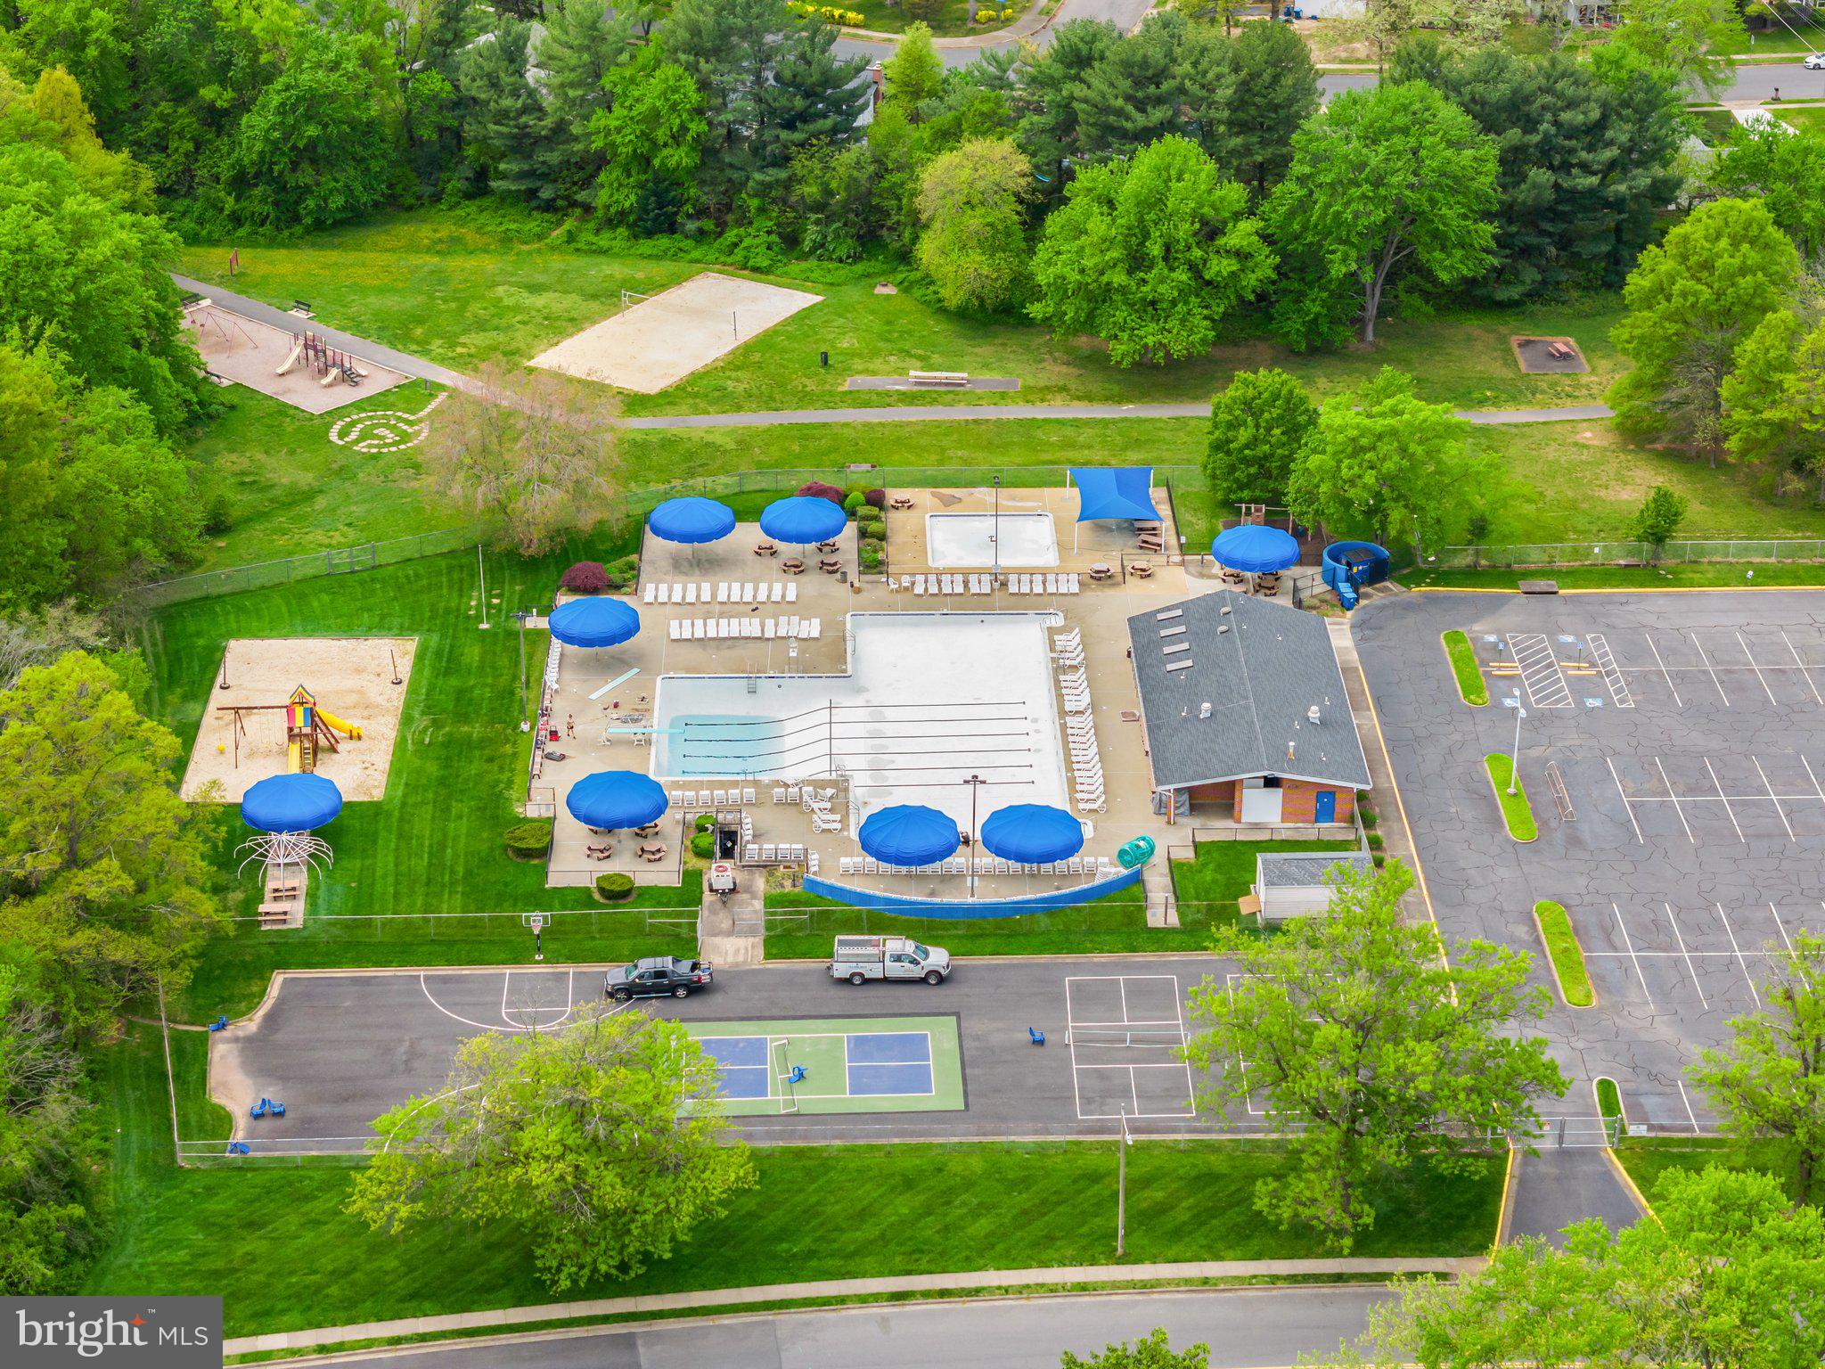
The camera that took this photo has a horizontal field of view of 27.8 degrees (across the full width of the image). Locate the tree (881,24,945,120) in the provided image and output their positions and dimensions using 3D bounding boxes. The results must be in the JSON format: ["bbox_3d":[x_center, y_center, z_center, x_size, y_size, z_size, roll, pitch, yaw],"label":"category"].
[{"bbox_3d":[0.066,-54.571,335.266,5.600,10.500,5.600,0,27,0],"label":"tree"}]

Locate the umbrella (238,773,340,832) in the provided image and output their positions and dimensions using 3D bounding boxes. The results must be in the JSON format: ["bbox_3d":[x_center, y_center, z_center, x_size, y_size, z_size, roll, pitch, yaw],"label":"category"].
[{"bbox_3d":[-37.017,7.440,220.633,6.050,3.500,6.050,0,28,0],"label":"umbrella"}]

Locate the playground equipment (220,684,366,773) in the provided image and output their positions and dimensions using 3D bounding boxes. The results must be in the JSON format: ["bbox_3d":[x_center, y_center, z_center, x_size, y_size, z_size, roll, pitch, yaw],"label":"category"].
[{"bbox_3d":[-38.931,2.680,229.788,8.900,4.700,6.200,-1,27,-1],"label":"playground equipment"}]

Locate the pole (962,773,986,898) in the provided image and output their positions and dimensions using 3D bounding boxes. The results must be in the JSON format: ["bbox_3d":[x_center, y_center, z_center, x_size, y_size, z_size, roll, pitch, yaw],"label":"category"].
[{"bbox_3d":[3.520,8.889,214.461,1.400,8.250,0.700,0,28,0],"label":"pole"}]

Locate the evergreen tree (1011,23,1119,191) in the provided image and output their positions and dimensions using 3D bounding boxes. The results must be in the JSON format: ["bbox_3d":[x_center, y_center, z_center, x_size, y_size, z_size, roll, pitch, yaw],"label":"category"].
[{"bbox_3d":[13.421,-49.092,316.027,9.400,17.000,9.400,0,28,0],"label":"evergreen tree"}]

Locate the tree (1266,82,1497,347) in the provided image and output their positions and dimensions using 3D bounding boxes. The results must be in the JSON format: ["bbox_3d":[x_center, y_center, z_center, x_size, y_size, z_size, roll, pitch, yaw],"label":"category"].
[{"bbox_3d":[36.937,-36.440,289.099,17.600,20.300,17.000,0,27,0],"label":"tree"}]

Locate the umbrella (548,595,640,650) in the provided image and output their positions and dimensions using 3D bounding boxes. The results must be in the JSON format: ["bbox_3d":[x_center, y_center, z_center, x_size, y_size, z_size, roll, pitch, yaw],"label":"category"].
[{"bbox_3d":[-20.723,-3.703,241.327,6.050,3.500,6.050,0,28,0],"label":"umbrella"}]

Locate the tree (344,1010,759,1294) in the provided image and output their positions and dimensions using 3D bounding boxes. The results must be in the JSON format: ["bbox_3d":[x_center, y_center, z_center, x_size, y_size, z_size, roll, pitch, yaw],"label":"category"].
[{"bbox_3d":[-18.071,23.085,183.456,20.000,12.700,18.500,0,28,0],"label":"tree"}]

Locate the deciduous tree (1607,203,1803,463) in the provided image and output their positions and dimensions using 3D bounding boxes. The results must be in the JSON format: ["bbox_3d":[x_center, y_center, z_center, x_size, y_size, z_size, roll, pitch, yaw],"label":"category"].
[{"bbox_3d":[56.900,-25.670,266.480,13.400,19.390,13.400,0,28,0],"label":"deciduous tree"}]

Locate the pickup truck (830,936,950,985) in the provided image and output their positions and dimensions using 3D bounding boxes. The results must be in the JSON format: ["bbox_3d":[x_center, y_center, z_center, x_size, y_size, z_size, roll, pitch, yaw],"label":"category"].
[{"bbox_3d":[-1.206,15.496,207.555,6.750,2.150,2.100,-1,27,-1],"label":"pickup truck"}]

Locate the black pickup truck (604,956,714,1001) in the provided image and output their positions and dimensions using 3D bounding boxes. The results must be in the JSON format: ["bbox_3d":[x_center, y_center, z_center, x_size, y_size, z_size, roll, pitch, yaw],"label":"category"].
[{"bbox_3d":[-14.255,16.442,207.056,5.850,1.930,2.050,-2,28,-4],"label":"black pickup truck"}]

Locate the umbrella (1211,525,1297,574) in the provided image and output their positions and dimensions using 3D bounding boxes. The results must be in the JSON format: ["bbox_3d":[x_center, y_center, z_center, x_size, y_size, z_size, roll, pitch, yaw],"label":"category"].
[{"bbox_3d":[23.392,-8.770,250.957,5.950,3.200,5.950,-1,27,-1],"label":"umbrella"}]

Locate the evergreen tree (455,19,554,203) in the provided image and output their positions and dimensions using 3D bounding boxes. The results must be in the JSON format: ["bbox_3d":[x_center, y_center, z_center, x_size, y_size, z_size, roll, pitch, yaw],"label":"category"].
[{"bbox_3d":[-34.440,-48.320,312.140,8.240,16.170,8.240,0,28,0],"label":"evergreen tree"}]

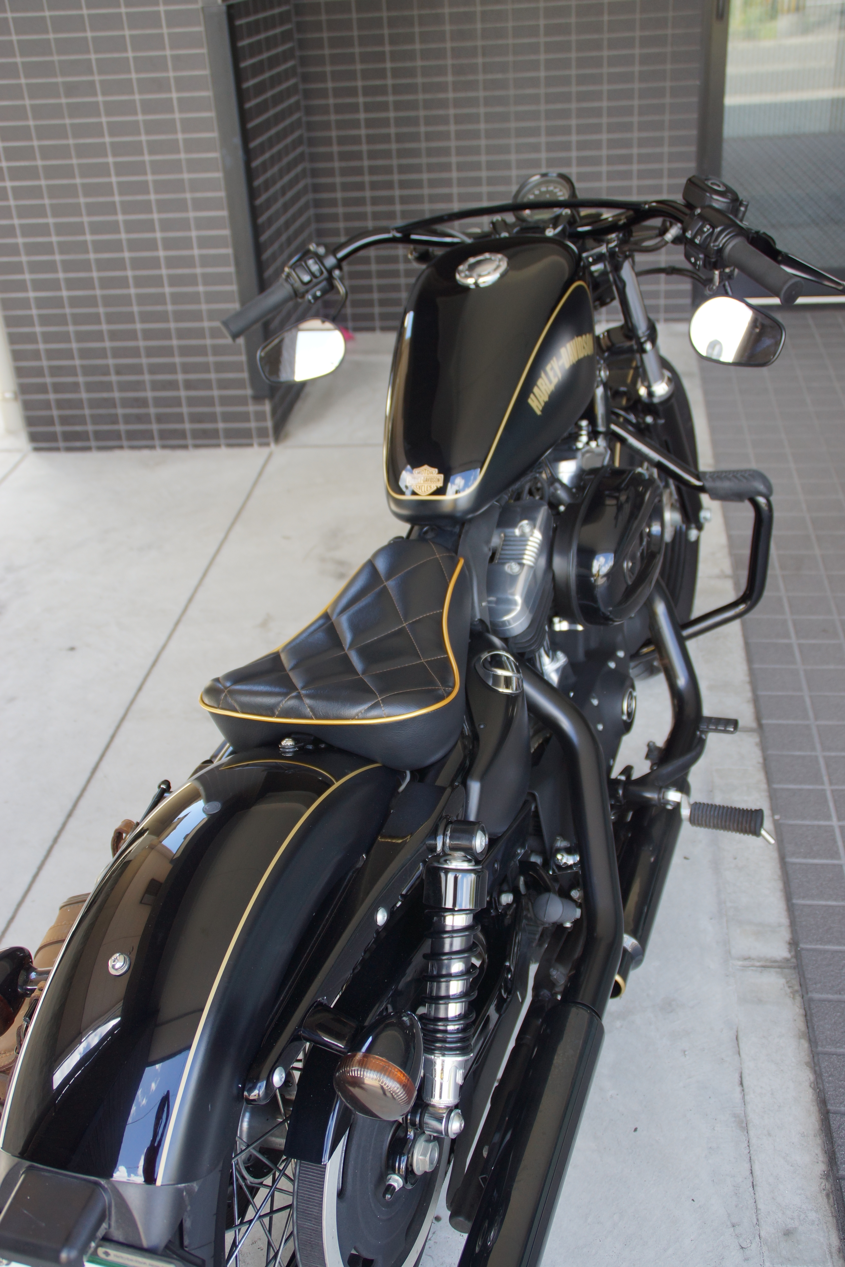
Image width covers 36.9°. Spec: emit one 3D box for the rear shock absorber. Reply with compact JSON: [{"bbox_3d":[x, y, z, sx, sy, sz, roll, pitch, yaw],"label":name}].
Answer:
[{"bbox_3d":[0.032,0.328,1.258,0.064,0.285,0.064,3,-7,23],"label":"rear shock absorber"}]

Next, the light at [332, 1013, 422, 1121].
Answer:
[{"bbox_3d":[-0.031,0.337,1.000,0.068,0.068,0.090,2,30,24],"label":"light"}]

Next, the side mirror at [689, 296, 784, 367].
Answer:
[{"bbox_3d":[0.396,-0.383,1.602,0.130,0.088,0.032,16,27,29],"label":"side mirror"}]

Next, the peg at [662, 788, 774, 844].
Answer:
[{"bbox_3d":[0.393,0.244,1.689,0.140,0.060,0.045,2,30,24],"label":"peg"}]

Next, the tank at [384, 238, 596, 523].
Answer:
[{"bbox_3d":[0.073,-0.352,1.670,0.280,0.250,0.460,2,30,24],"label":"tank"}]

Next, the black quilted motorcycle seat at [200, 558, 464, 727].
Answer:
[{"bbox_3d":[-0.071,0.007,1.365,0.286,0.050,0.345,2,30,24],"label":"black quilted motorcycle seat"}]

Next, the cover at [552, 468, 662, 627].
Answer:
[{"bbox_3d":[0.259,-0.118,1.671,0.095,0.190,0.240,2,30,24],"label":"cover"}]

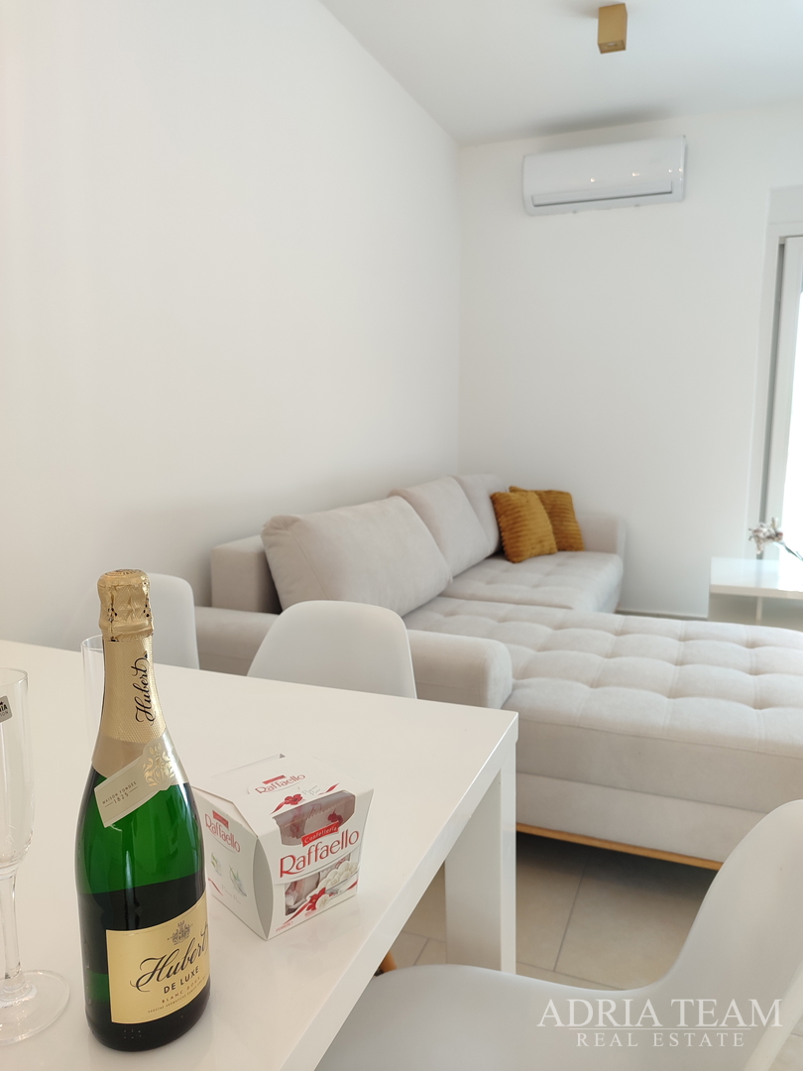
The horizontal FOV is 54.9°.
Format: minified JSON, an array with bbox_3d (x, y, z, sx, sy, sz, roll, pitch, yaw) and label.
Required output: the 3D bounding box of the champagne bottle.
[{"bbox_3d":[-0.179,0.180,0.529,0.085,0.314,0.085,7,11,38],"label":"champagne bottle"}]

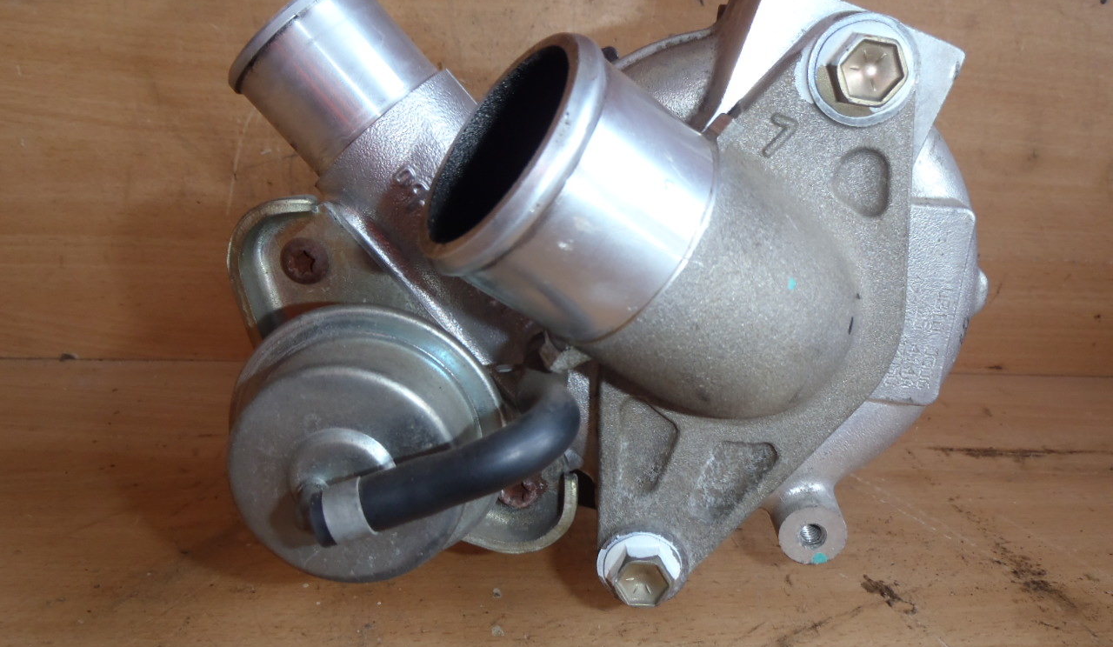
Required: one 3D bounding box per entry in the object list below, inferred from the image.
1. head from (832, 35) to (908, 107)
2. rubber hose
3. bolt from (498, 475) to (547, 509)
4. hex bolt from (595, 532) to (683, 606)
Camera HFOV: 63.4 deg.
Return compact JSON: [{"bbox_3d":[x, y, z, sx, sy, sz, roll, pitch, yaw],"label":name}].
[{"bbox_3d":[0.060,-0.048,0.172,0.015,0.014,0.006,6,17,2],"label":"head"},{"bbox_3d":[-0.021,0.029,0.191,0.066,0.015,0.028,-28,19,-15],"label":"rubber hose"},{"bbox_3d":[-0.010,0.043,0.234,0.012,0.012,0.004,1,17,4],"label":"bolt"},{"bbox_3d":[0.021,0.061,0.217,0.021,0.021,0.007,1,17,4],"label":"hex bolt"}]

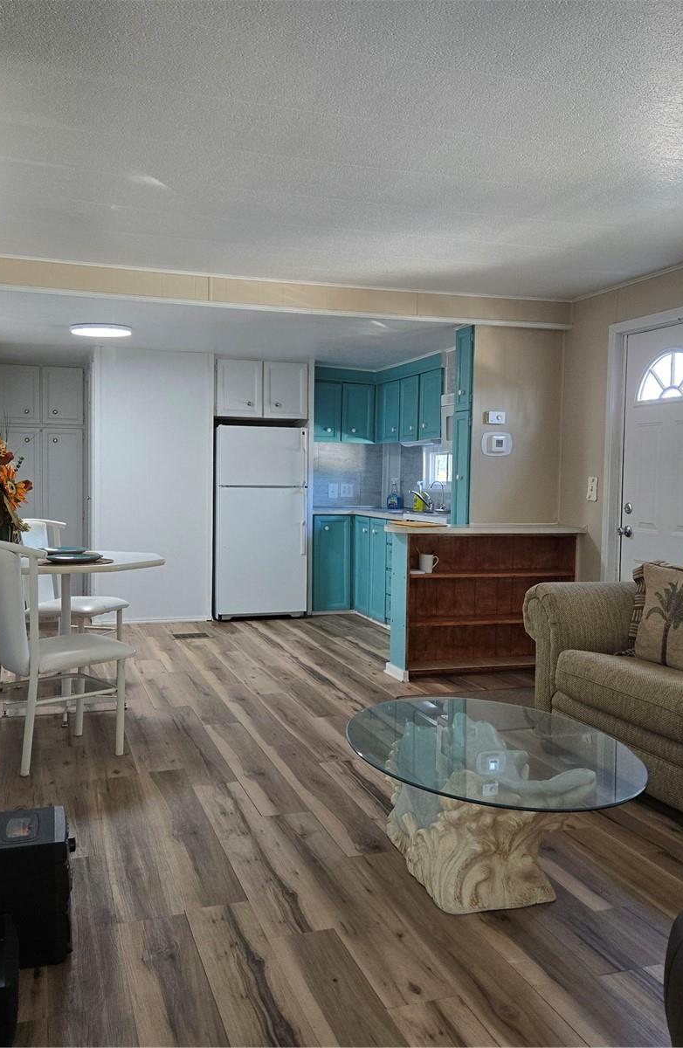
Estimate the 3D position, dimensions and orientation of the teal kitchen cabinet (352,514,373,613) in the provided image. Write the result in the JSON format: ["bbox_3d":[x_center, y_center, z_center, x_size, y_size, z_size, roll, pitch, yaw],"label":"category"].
[{"bbox_3d":[0.459,0.347,8.119,0.604,0.822,0.367,0,3,-18],"label":"teal kitchen cabinet"}]

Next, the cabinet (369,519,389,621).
[{"bbox_3d":[0.582,0.373,7.745,0.604,0.825,0.411,0,3,-18],"label":"cabinet"}]

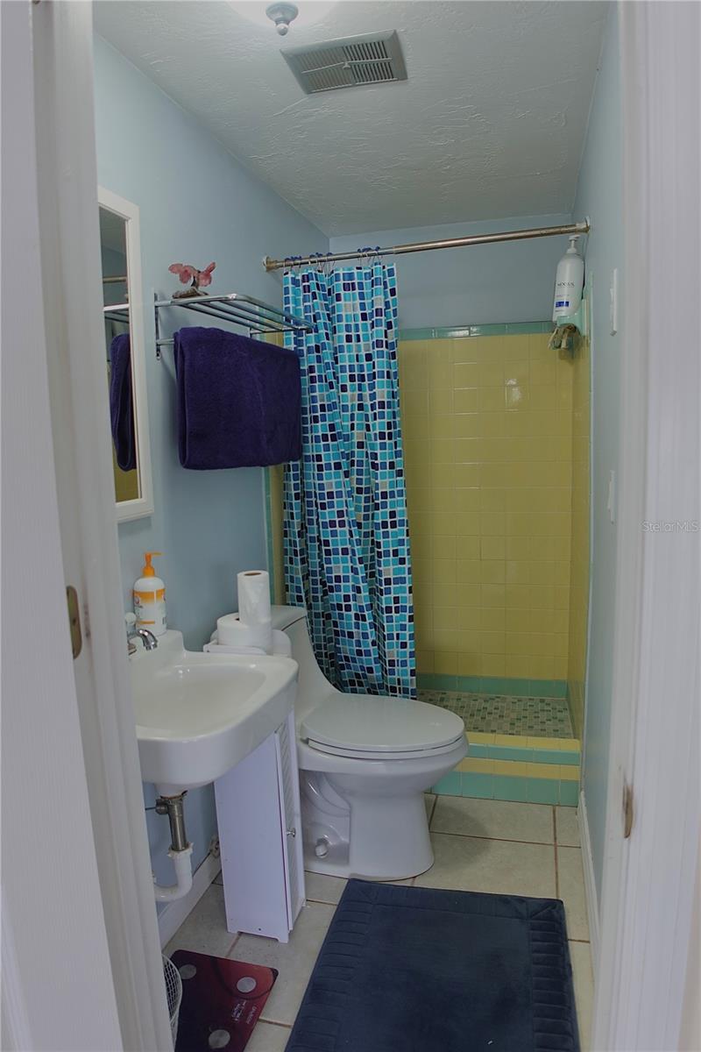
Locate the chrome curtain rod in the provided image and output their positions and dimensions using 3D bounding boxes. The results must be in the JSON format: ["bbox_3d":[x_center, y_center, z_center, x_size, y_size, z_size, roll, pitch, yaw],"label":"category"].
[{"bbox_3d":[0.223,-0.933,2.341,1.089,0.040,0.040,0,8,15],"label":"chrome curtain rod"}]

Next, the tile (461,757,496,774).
[{"bbox_3d":[0.449,0.849,2.474,0.110,0.053,0.010,0,9,15],"label":"tile"}]

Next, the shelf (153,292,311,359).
[{"bbox_3d":[-0.302,-0.561,2.083,0.240,0.170,0.650,0,9,15],"label":"shelf"}]

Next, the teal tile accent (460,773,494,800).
[{"bbox_3d":[0.451,0.921,2.485,0.110,0.091,0.010,0,9,15],"label":"teal tile accent"}]

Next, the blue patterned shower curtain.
[{"bbox_3d":[-0.025,-0.020,2.549,0.499,1.746,0.120,0,8,15],"label":"blue patterned shower curtain"}]

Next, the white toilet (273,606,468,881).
[{"bbox_3d":[-0.010,0.664,2.145,0.734,0.735,0.390,0,8,15],"label":"white toilet"}]

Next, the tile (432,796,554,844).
[{"bbox_3d":[0.478,0.991,2.364,0.402,0.010,0.228,0,8,15],"label":"tile"}]

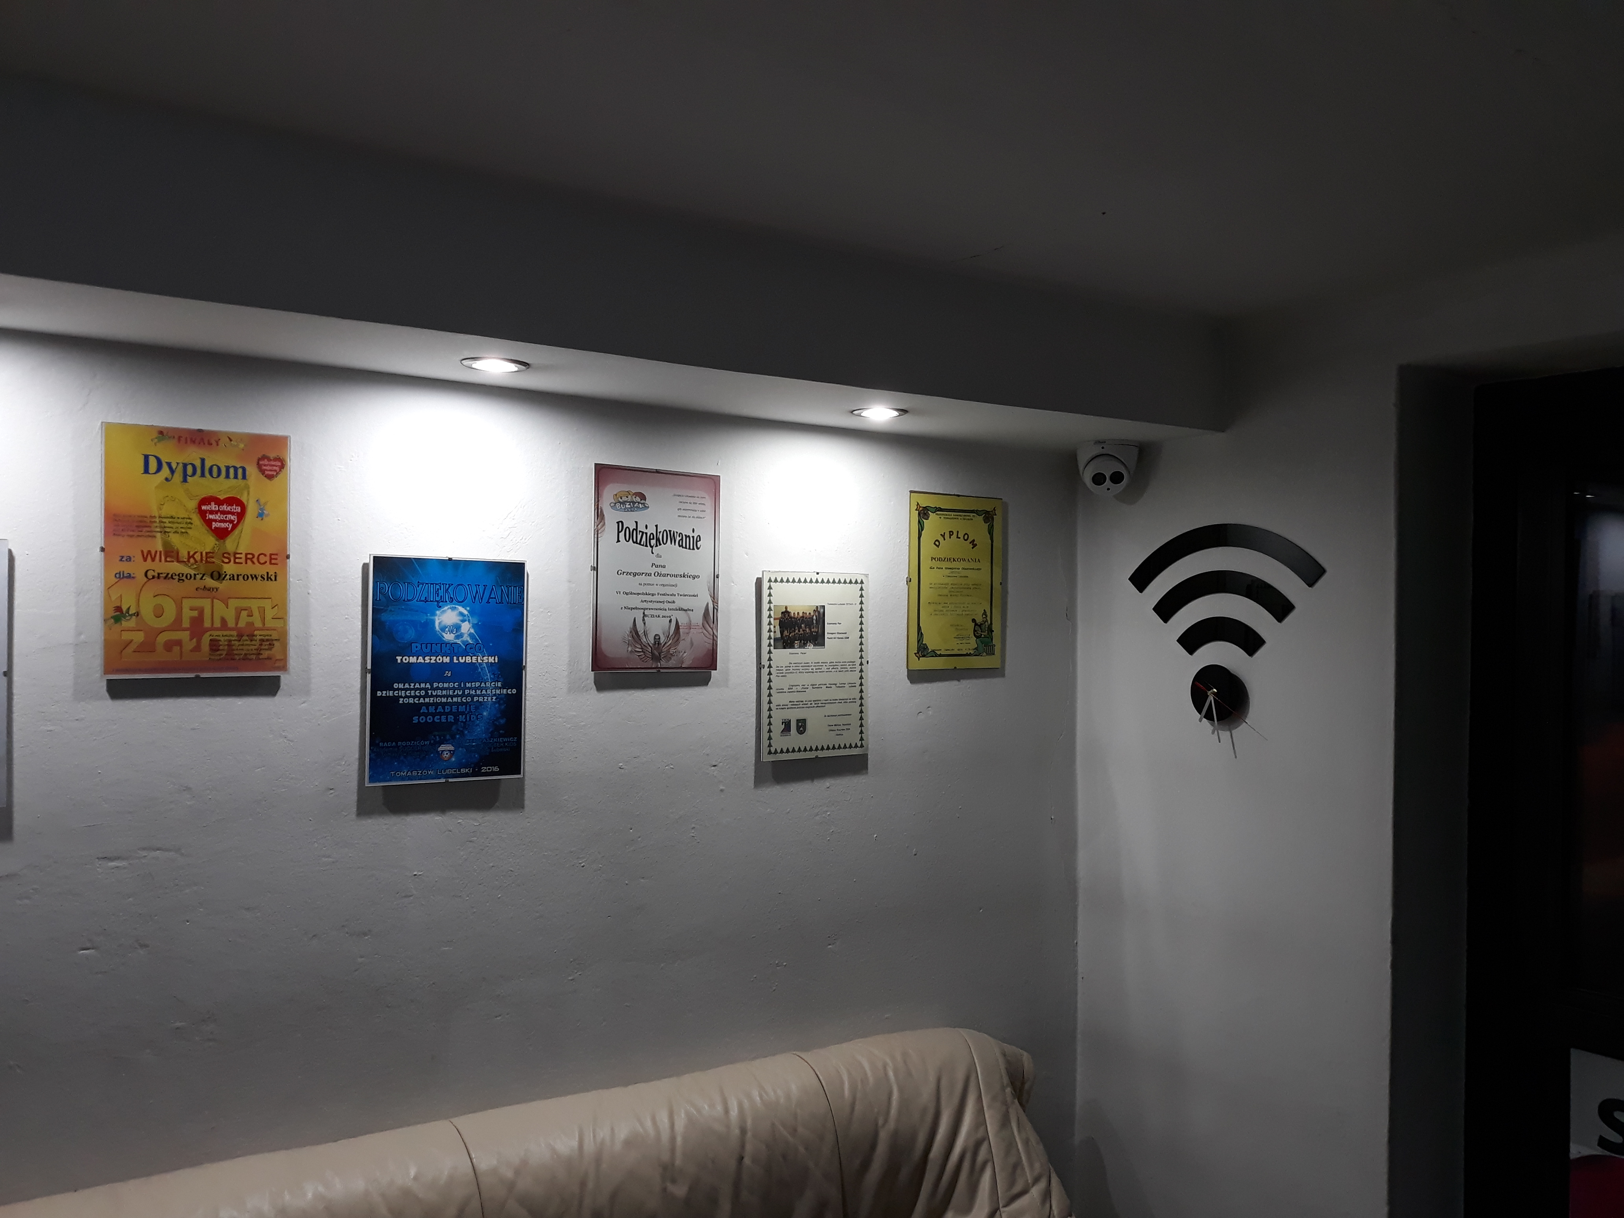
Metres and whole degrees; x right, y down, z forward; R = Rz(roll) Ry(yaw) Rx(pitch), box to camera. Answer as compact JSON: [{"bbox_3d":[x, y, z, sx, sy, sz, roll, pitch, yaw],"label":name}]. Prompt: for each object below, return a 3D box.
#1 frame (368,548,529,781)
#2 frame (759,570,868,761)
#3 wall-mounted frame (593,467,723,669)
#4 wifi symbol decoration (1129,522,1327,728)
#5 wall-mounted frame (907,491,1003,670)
[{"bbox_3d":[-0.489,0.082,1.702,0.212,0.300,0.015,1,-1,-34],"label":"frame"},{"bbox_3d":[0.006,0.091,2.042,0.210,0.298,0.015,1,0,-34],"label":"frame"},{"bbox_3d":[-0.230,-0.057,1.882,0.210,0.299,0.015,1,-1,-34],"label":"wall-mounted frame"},{"bbox_3d":[0.669,0.025,2.106,0.030,0.334,0.397,0,-1,-34],"label":"wifi symbol decoration"},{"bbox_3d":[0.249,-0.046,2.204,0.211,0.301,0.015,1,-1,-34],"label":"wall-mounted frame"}]

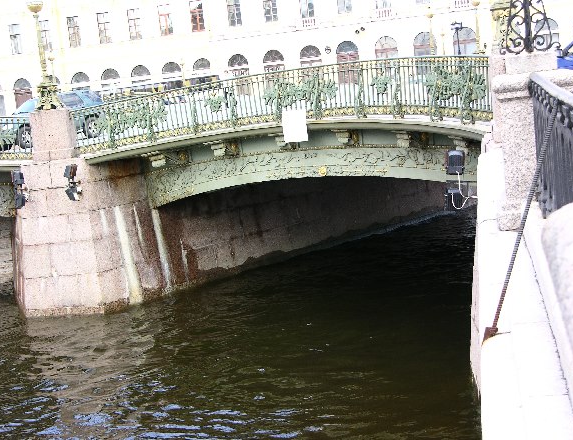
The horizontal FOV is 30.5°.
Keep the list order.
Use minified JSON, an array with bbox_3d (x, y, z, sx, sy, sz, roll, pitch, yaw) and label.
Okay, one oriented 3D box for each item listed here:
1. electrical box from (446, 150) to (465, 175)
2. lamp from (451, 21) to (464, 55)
[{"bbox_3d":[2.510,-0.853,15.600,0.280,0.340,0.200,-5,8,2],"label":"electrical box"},{"bbox_3d":[12.160,-12.120,74.000,0.750,3.900,0.650,-4,8,9],"label":"lamp"}]

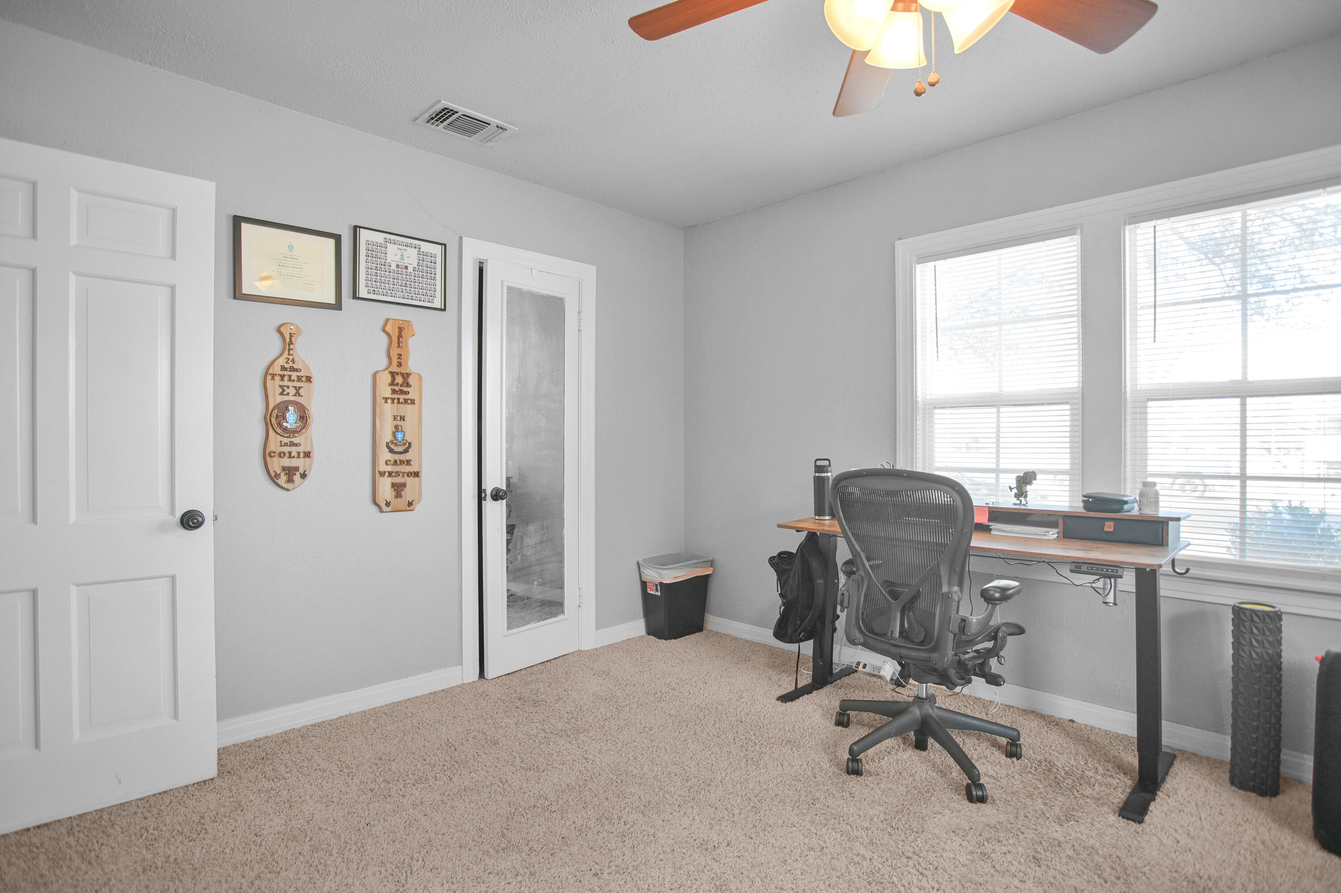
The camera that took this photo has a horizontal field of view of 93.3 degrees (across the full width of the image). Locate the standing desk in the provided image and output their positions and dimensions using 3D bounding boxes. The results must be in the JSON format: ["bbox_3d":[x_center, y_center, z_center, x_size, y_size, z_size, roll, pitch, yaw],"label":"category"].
[{"bbox_3d":[1.157,0.685,2.545,1.380,0.870,0.640,0,0,42],"label":"standing desk"}]

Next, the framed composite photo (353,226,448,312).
[{"bbox_3d":[-1.181,-0.773,2.785,0.390,0.310,0.020,0,0,-41],"label":"framed composite photo"}]

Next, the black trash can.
[{"bbox_3d":[0.030,0.905,3.800,0.375,0.430,0.265,0,0,-41],"label":"black trash can"}]

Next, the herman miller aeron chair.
[{"bbox_3d":[0.908,0.600,2.300,0.665,1.040,0.675,0,0,-41],"label":"herman miller aeron chair"}]

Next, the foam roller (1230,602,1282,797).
[{"bbox_3d":[1.915,0.822,2.070,0.125,0.596,0.125,0,0,42],"label":"foam roller"}]

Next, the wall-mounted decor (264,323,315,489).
[{"bbox_3d":[-1.506,-0.157,2.501,0.172,0.660,0.022,0,0,-41],"label":"wall-mounted decor"}]

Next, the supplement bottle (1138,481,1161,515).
[{"bbox_3d":[1.752,0.186,2.315,0.060,0.125,0.060,0,0,42],"label":"supplement bottle"}]

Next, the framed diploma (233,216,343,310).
[{"bbox_3d":[-1.502,-0.713,2.504,0.372,0.315,0.022,0,0,-41],"label":"framed diploma"}]

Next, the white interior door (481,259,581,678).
[{"bbox_3d":[-0.692,0.105,3.217,0.037,1.993,0.575,0,0,43],"label":"white interior door"}]

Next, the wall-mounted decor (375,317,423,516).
[{"bbox_3d":[-1.192,-0.136,2.776,0.200,0.840,0.022,0,0,-41],"label":"wall-mounted decor"}]

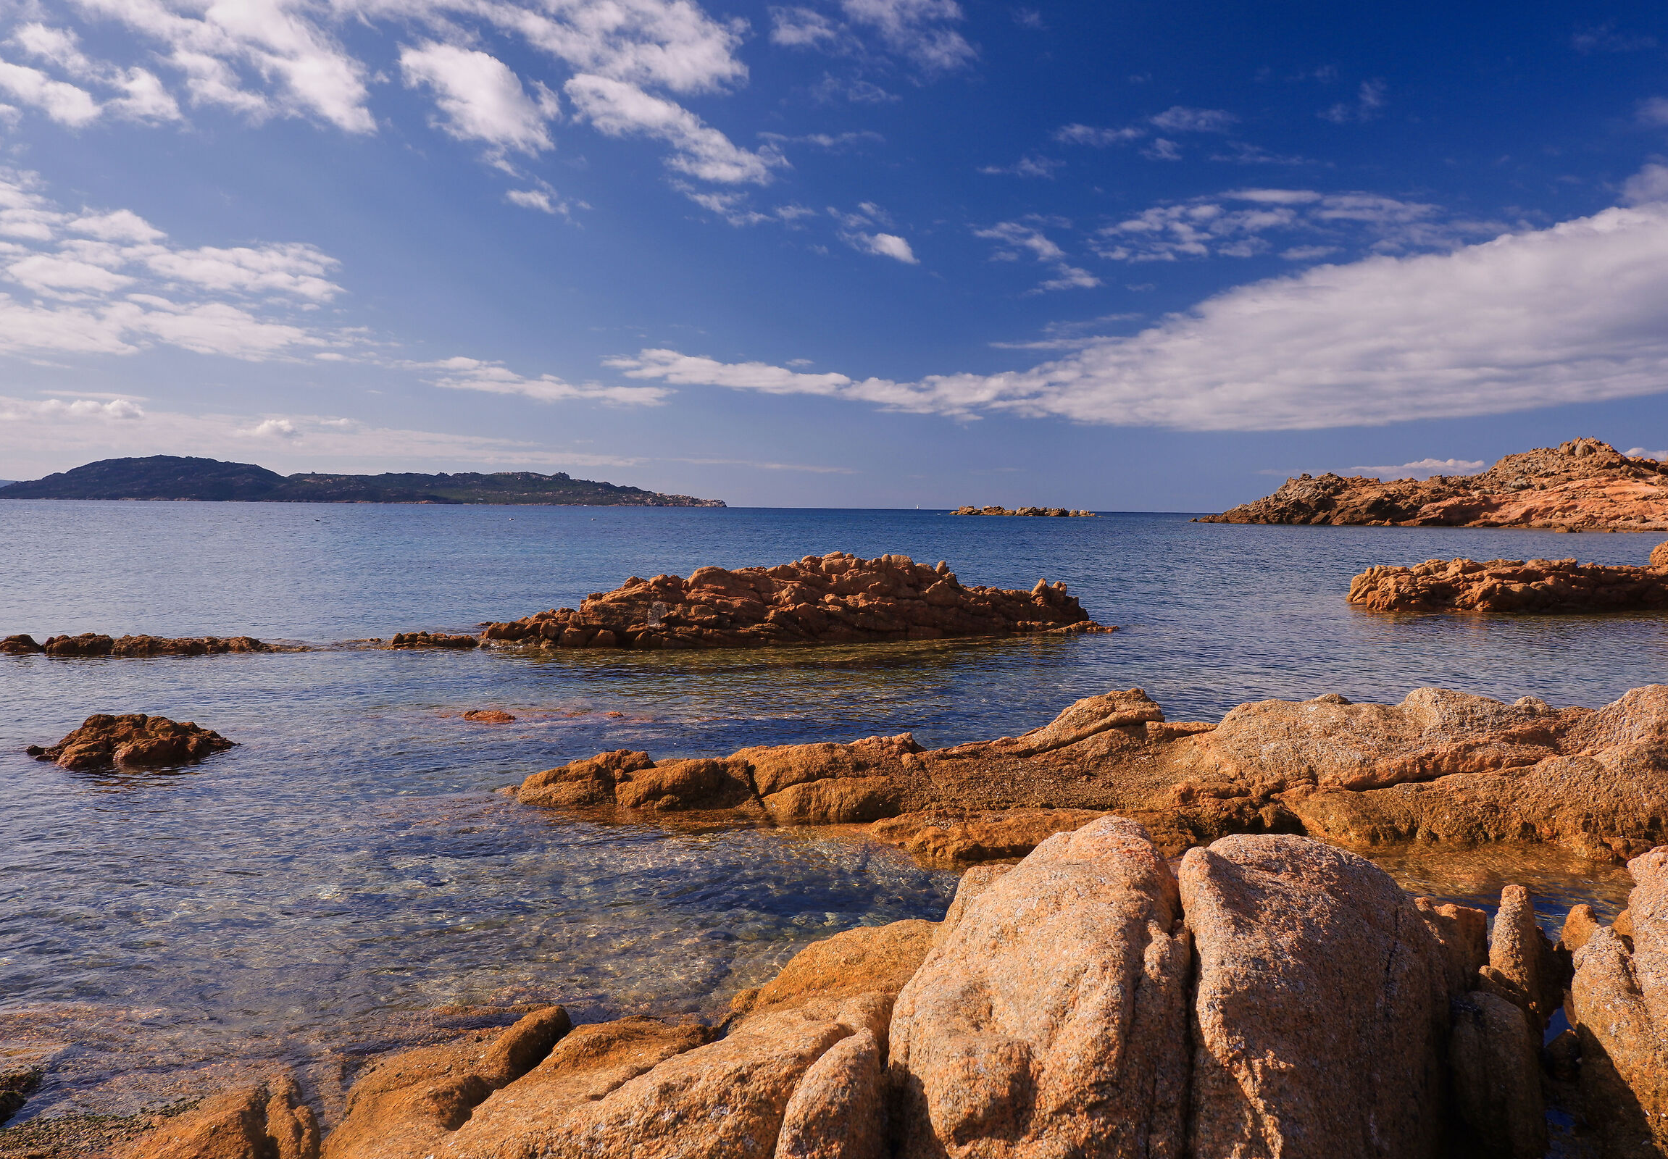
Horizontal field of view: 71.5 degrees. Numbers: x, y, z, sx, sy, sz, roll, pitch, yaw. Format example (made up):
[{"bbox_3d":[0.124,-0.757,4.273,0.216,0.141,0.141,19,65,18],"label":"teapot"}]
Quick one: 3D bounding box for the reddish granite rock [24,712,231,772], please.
[{"bbox_3d":[-7.300,1.599,12.000,2.050,0.450,1.500,0,4,-4],"label":"reddish granite rock"}]

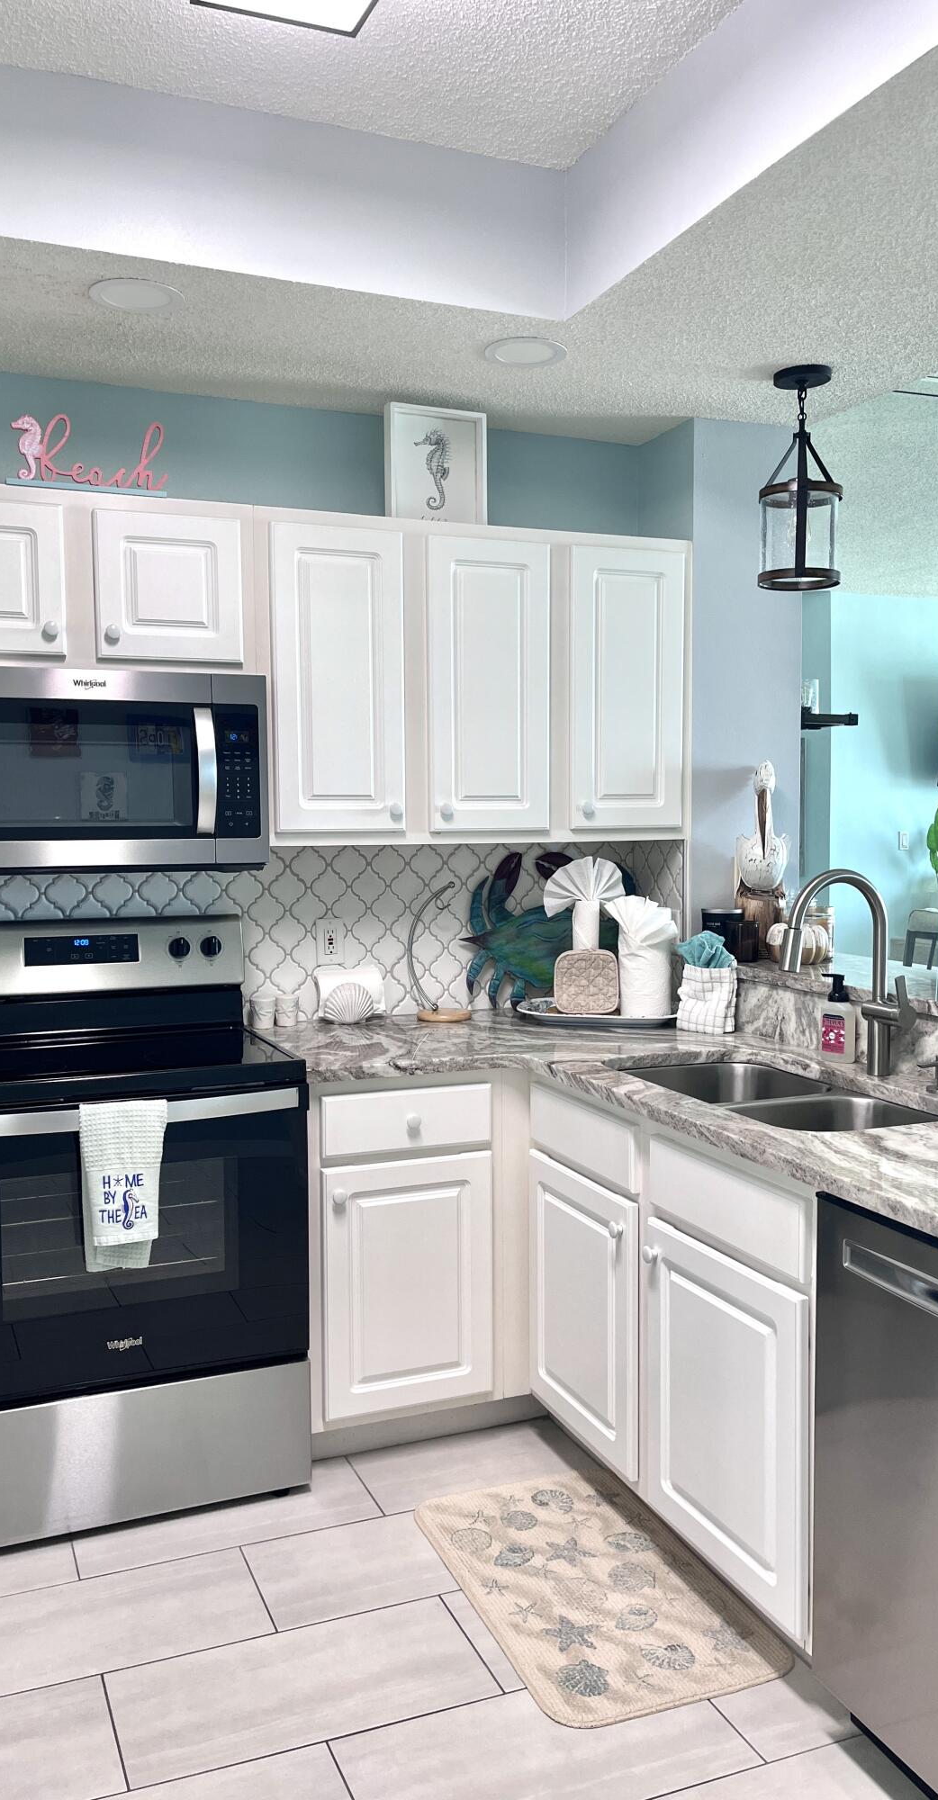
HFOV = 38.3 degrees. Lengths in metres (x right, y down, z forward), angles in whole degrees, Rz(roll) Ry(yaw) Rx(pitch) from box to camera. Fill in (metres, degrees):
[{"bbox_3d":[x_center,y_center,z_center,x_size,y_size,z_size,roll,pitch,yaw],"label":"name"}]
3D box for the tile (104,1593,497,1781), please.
[{"bbox_3d":[-0.280,1.317,2.264,0.606,0.010,0.302,-2,4,-22],"label":"tile"}]

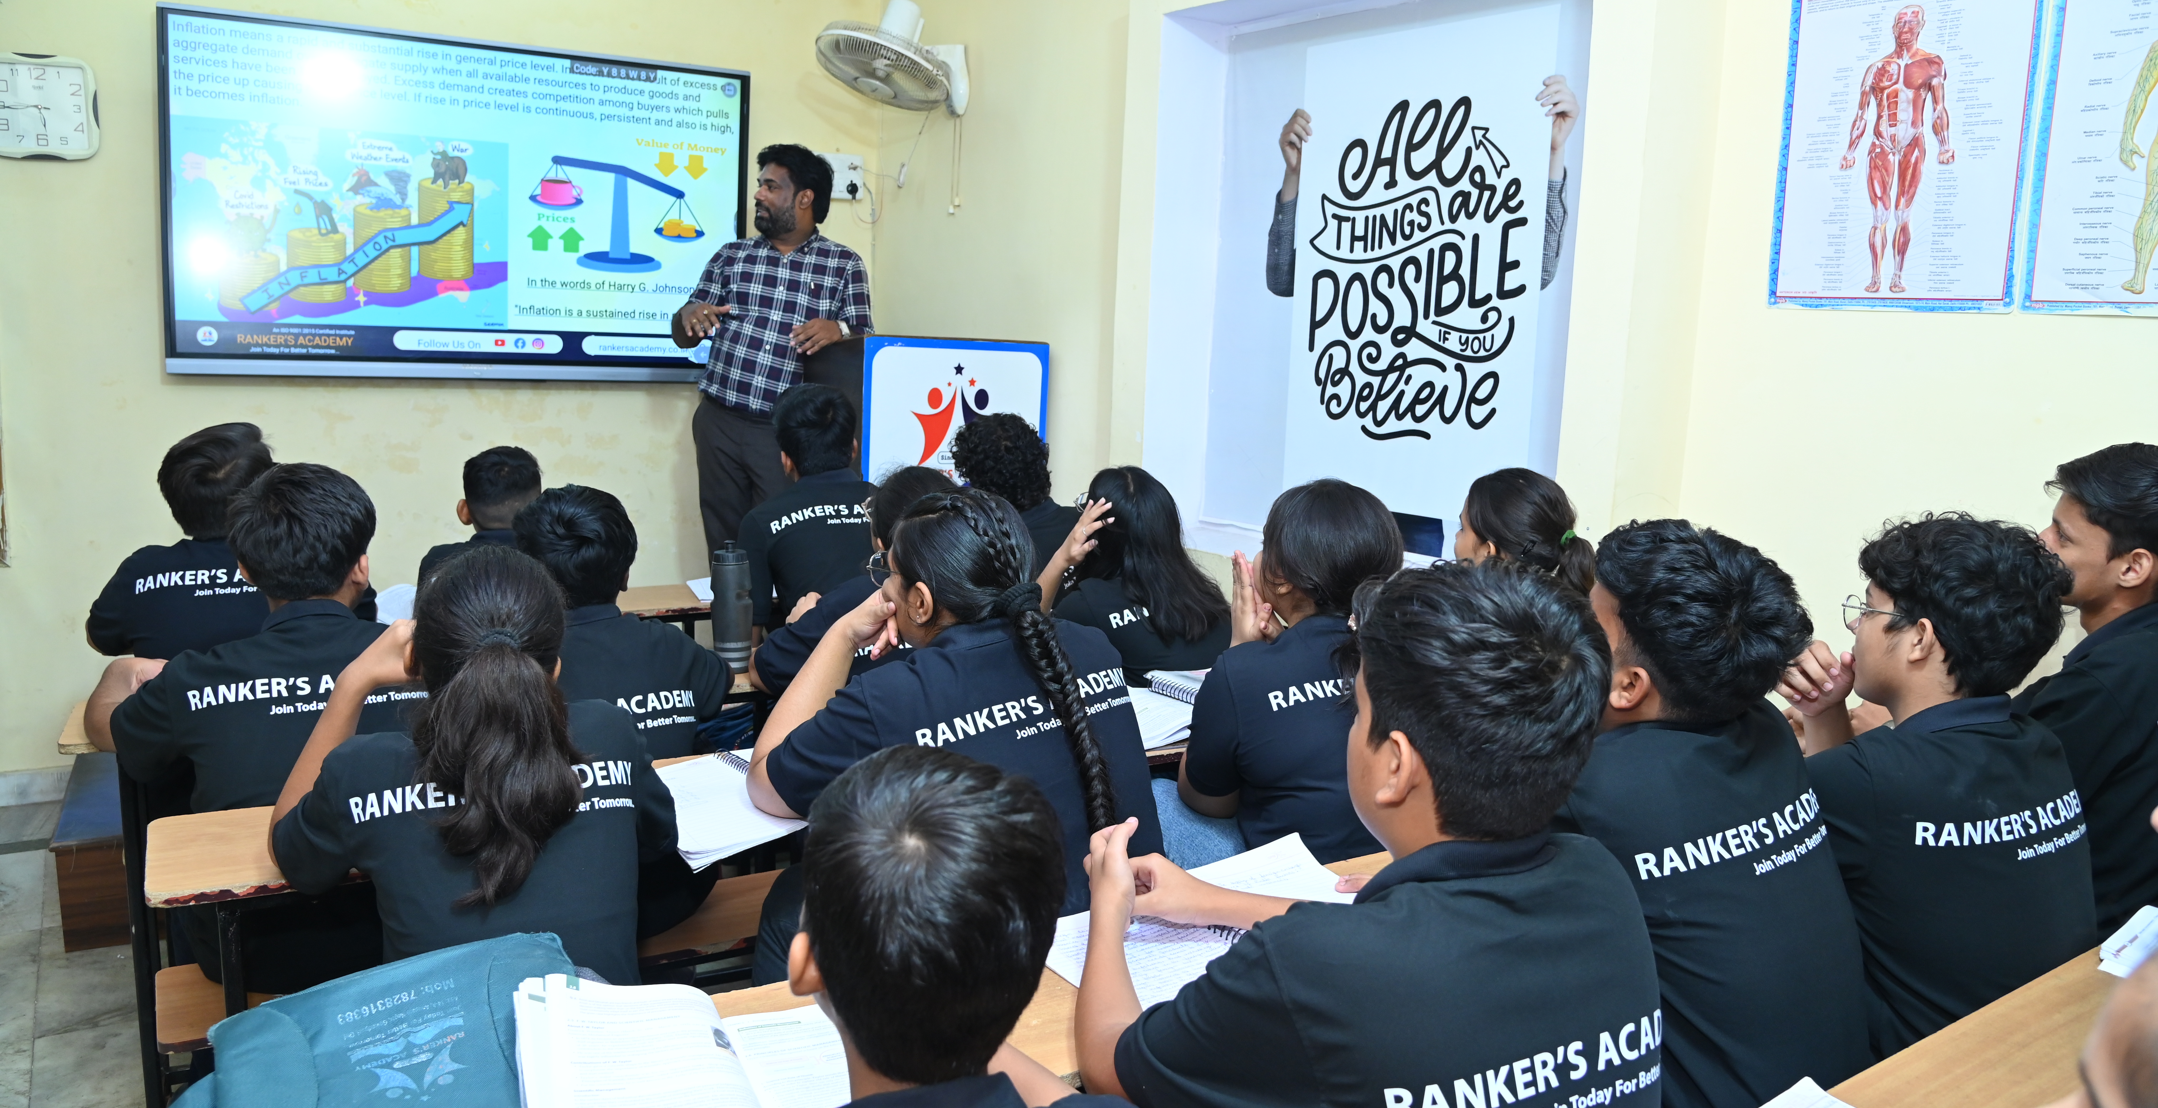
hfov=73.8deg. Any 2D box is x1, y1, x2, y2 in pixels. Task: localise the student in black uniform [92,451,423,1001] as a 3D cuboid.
[{"bbox_3d":[-1.183,0.433,2.173,0.520,1.210,0.700,-3,10,-34],"label":"student in black uniform"}]

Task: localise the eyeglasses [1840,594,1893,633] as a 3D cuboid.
[{"bbox_3d":[0.955,0.077,1.605,0.140,0.045,0.140,-3,10,-34],"label":"eyeglasses"}]

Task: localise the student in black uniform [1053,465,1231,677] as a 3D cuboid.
[{"bbox_3d":[0.061,0.412,2.838,0.480,1.180,0.710,-2,7,-38],"label":"student in black uniform"}]

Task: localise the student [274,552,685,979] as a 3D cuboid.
[{"bbox_3d":[-0.726,0.530,1.709,0.500,1.105,0.710,-2,7,-36],"label":"student"}]

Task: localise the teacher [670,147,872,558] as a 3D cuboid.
[{"bbox_3d":[-0.851,-0.249,3.969,0.540,1.733,0.380,2,6,-4],"label":"teacher"}]

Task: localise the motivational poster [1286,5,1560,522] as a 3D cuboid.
[{"bbox_3d":[0.733,-0.602,3.150,0.010,1.110,0.700,-4,11,-37],"label":"motivational poster"}]

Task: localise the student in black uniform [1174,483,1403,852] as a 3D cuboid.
[{"bbox_3d":[0.279,0.471,2.280,0.480,1.192,0.710,-2,7,-38],"label":"student in black uniform"}]

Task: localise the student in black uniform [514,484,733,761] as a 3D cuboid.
[{"bbox_3d":[-0.779,0.455,2.265,0.480,1.139,0.710,-2,7,-35],"label":"student in black uniform"}]

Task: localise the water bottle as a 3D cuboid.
[{"bbox_3d":[-0.637,0.101,2.632,0.078,0.246,0.078,-3,10,-34],"label":"water bottle"}]

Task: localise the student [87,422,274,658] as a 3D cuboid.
[{"bbox_3d":[-1.596,0.342,2.647,0.500,1.210,0.700,-3,10,-34],"label":"student"}]

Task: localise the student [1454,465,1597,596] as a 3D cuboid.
[{"bbox_3d":[0.633,0.477,2.534,0.450,1.180,0.680,-4,11,-37],"label":"student"}]

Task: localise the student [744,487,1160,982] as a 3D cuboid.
[{"bbox_3d":[-0.187,0.488,1.992,0.520,1.176,0.730,-2,7,-38],"label":"student"}]

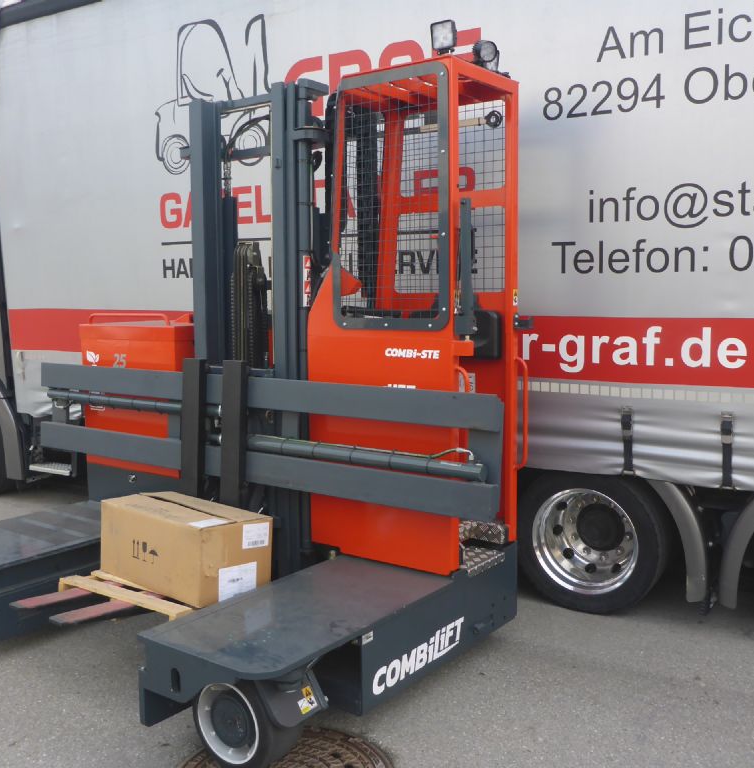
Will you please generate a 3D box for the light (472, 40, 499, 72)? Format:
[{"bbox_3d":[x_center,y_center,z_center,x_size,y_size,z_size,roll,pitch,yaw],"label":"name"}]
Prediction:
[{"bbox_3d":[0.503,-1.518,3.840,0.108,0.140,0.080,-4,20,-33],"label":"light"}]

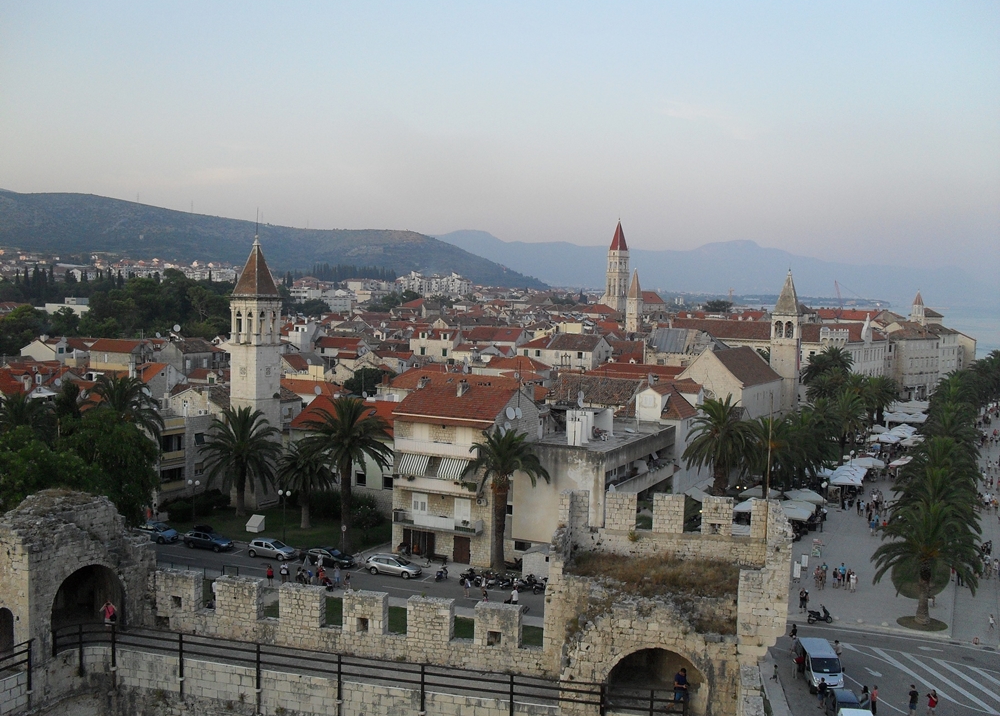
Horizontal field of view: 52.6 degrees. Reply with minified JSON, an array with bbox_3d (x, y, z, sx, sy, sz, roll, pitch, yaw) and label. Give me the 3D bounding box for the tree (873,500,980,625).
[{"bbox_3d":[29.073,13.990,69.079,6.800,8.440,6.800,3,4,23],"label":"tree"}]

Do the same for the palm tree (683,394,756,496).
[{"bbox_3d":[21.510,9.923,99.098,7.400,12.600,7.400,1,4,0],"label":"palm tree"}]

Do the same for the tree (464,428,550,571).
[{"bbox_3d":[0.485,11.223,80.506,7.100,11.500,7.100,1,4,0],"label":"tree"}]

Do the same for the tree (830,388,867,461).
[{"bbox_3d":[45.929,9.149,134.087,5.200,10.400,5.200,3,4,19],"label":"tree"}]

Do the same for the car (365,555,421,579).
[{"bbox_3d":[-8.269,16.157,79.104,4.500,1.480,1.800,3,4,21],"label":"car"}]

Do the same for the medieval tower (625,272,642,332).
[{"bbox_3d":[38.943,-10.645,292.139,3.600,30.074,3.600,3,4,33],"label":"medieval tower"}]

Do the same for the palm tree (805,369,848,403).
[{"bbox_3d":[51.070,7.133,158.336,7.200,10.696,7.200,1,4,0],"label":"palm tree"}]

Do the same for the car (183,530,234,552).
[{"bbox_3d":[-24.649,15.387,85.787,4.580,1.520,1.800,3,4,23],"label":"car"}]

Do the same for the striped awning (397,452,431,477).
[{"bbox_3d":[-7.008,8.798,83.205,2.450,1.550,0.700,3,4,26],"label":"striped awning"}]

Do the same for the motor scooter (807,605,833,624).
[{"bbox_3d":[21.869,17.532,68.954,1.800,1.220,0.680,1,4,-8],"label":"motor scooter"}]

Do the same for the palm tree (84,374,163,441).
[{"bbox_3d":[-36.346,8.021,97.412,7.700,13.096,7.700,1,4,0],"label":"palm tree"}]

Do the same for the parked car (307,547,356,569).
[{"bbox_3d":[-13.752,15.692,80.721,4.650,1.430,1.800,3,4,22],"label":"parked car"}]

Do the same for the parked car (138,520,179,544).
[{"bbox_3d":[-29.325,14.889,86.772,3.950,1.480,1.720,3,4,24],"label":"parked car"}]

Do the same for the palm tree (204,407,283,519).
[{"bbox_3d":[-24.282,9.698,95.241,7.500,10.404,7.500,1,4,0],"label":"palm tree"}]

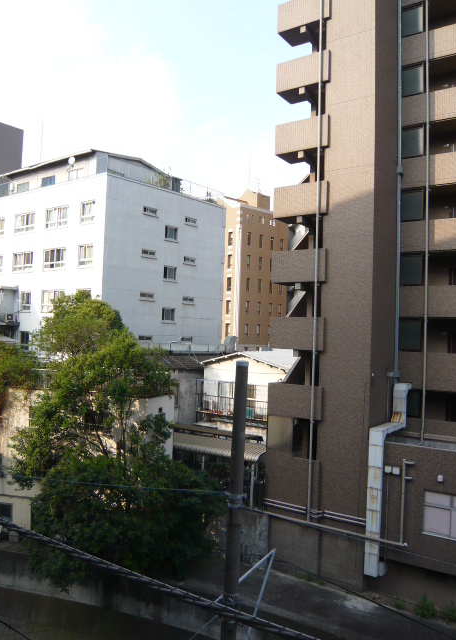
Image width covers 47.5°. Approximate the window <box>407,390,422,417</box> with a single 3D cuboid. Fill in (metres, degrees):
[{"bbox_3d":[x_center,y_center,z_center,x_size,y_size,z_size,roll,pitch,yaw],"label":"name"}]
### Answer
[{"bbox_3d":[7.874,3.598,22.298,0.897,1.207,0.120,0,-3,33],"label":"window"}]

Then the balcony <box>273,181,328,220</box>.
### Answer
[{"bbox_3d":[3.415,-5.076,22.640,2.552,1.356,1.200,0,-3,33],"label":"balcony"}]

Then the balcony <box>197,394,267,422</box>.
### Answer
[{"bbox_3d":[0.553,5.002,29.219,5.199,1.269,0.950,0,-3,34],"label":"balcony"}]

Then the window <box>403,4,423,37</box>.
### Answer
[{"bbox_3d":[8.230,-13.353,23.119,0.973,1.346,0.120,0,-3,33],"label":"window"}]

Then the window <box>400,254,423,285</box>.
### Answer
[{"bbox_3d":[7.994,-2.199,22.580,0.951,1.447,0.120,0,-3,33],"label":"window"}]

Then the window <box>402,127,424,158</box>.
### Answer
[{"bbox_3d":[8.130,-7.809,22.839,0.960,1.325,0.120,0,-3,33],"label":"window"}]

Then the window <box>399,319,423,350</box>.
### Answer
[{"bbox_3d":[7.925,0.682,22.446,0.946,1.407,0.120,0,-3,33],"label":"window"}]

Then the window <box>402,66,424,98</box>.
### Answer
[{"bbox_3d":[8.181,-10.606,22.980,0.966,1.341,0.120,0,-3,33],"label":"window"}]

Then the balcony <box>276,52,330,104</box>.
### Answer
[{"bbox_3d":[3.664,-10.780,23.194,2.537,1.380,1.400,0,-3,34],"label":"balcony"}]

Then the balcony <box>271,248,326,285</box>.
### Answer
[{"bbox_3d":[3.419,-2.250,22.850,2.537,1.380,1.400,0,-3,34],"label":"balcony"}]

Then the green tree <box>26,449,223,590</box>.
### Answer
[{"bbox_3d":[-4.358,8.401,21.800,7.500,5.500,5.000,0,-3,33],"label":"green tree"}]

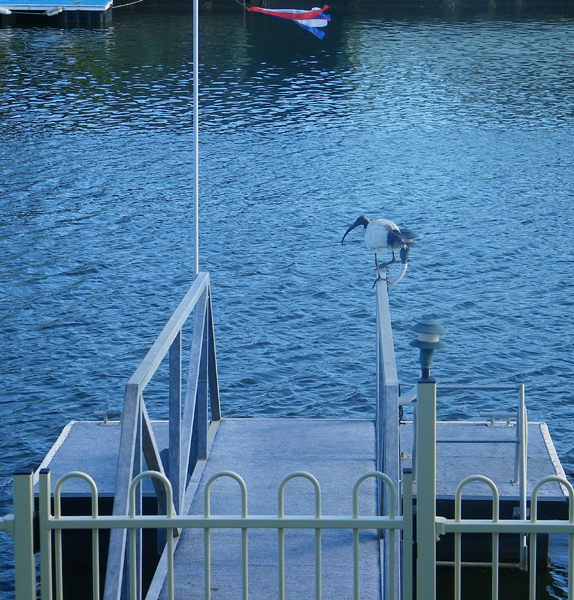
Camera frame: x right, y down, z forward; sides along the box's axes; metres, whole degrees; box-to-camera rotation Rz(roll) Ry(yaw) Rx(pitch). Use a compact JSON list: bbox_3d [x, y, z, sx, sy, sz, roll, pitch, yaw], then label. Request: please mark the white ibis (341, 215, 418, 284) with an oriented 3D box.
[{"bbox_3d":[0.504,-0.279,11.850,0.480,0.380,0.190,7,12,36],"label":"white ibis"}]

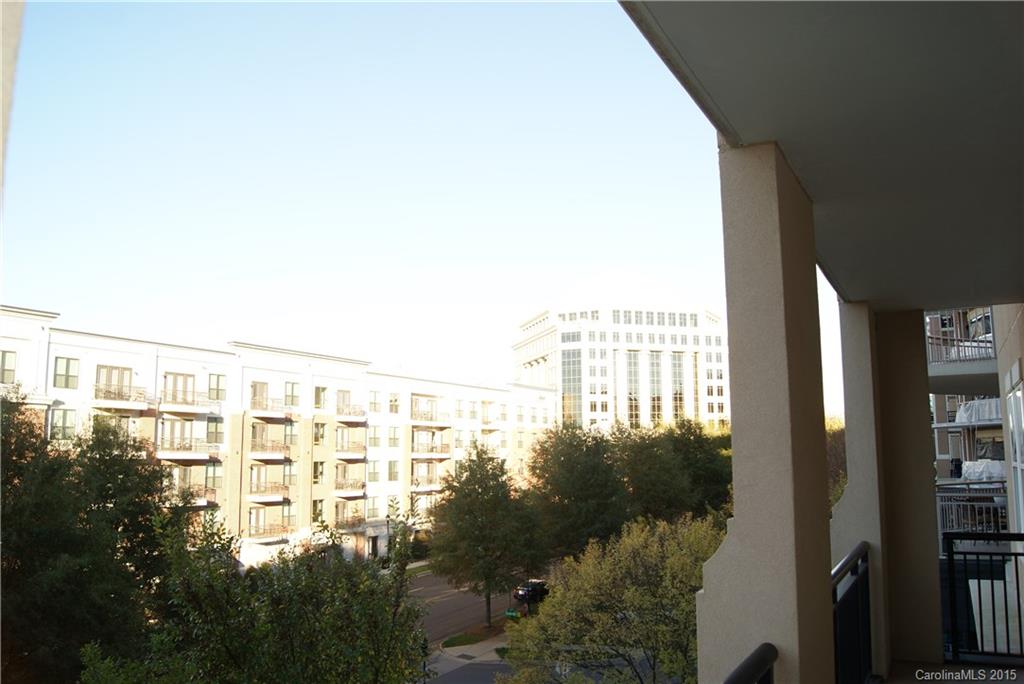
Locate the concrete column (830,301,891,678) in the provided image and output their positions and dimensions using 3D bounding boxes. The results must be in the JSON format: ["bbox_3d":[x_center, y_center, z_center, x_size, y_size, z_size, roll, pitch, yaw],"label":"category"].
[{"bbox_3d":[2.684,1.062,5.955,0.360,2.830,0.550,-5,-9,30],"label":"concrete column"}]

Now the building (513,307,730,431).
[{"bbox_3d":[27.820,15.609,195.475,46.000,43.500,41.000,2,-8,-14],"label":"building"}]

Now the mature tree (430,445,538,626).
[{"bbox_3d":[-1.496,10.458,41.643,6.000,9.800,6.000,0,-8,0],"label":"mature tree"}]

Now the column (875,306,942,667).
[{"bbox_3d":[3.169,1.123,6.137,0.380,2.770,0.360,-5,-9,30],"label":"column"}]

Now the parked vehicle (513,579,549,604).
[{"bbox_3d":[1.676,15.854,48.569,1.830,1.480,4.600,-5,-9,31],"label":"parked vehicle"}]

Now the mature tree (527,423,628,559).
[{"bbox_3d":[4.273,11.210,51.738,7.000,11.400,7.000,0,-8,0],"label":"mature tree"}]

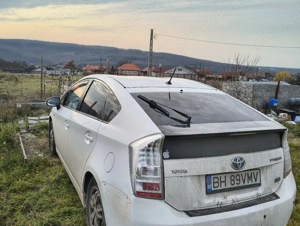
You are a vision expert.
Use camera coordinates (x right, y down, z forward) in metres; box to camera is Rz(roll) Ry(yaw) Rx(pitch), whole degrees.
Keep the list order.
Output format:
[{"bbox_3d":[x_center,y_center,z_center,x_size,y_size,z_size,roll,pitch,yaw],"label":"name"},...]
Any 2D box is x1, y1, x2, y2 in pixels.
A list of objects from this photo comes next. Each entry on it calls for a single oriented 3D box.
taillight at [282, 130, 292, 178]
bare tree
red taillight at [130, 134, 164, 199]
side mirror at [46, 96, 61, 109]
[{"bbox_3d":[1.194,0.338,2.449,0.205,0.420,0.240,-1,9,-27],"label":"taillight"},{"bbox_3d":[10.889,-4.939,33.000,4.500,4.700,4.400,3,8,0],"label":"bare tree"},{"bbox_3d":[-0.014,0.351,1.839,0.205,0.420,0.240,-1,9,-27],"label":"red taillight"},{"bbox_3d":[-1.384,-0.141,3.986,0.220,0.170,0.140,-1,9,-27],"label":"side mirror"}]

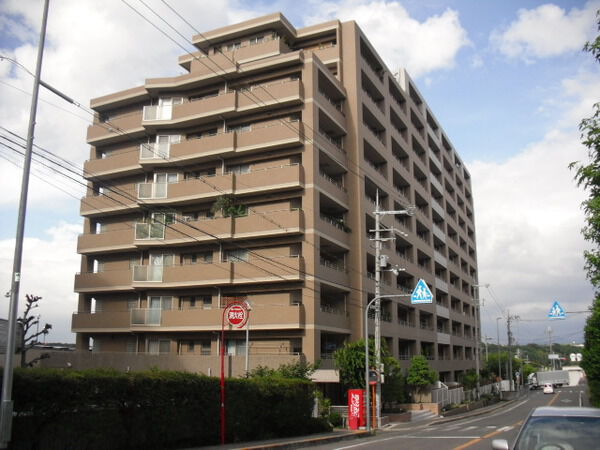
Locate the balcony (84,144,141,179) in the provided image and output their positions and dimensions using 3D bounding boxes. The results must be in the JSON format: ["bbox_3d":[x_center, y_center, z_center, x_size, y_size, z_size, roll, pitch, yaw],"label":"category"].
[{"bbox_3d":[-13.285,-4.325,44.990,5.550,1.550,1.600,-6,-14,24],"label":"balcony"}]

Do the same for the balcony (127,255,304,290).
[{"bbox_3d":[-5.349,3.151,39.315,12.050,1.420,1.750,-6,-14,24],"label":"balcony"}]

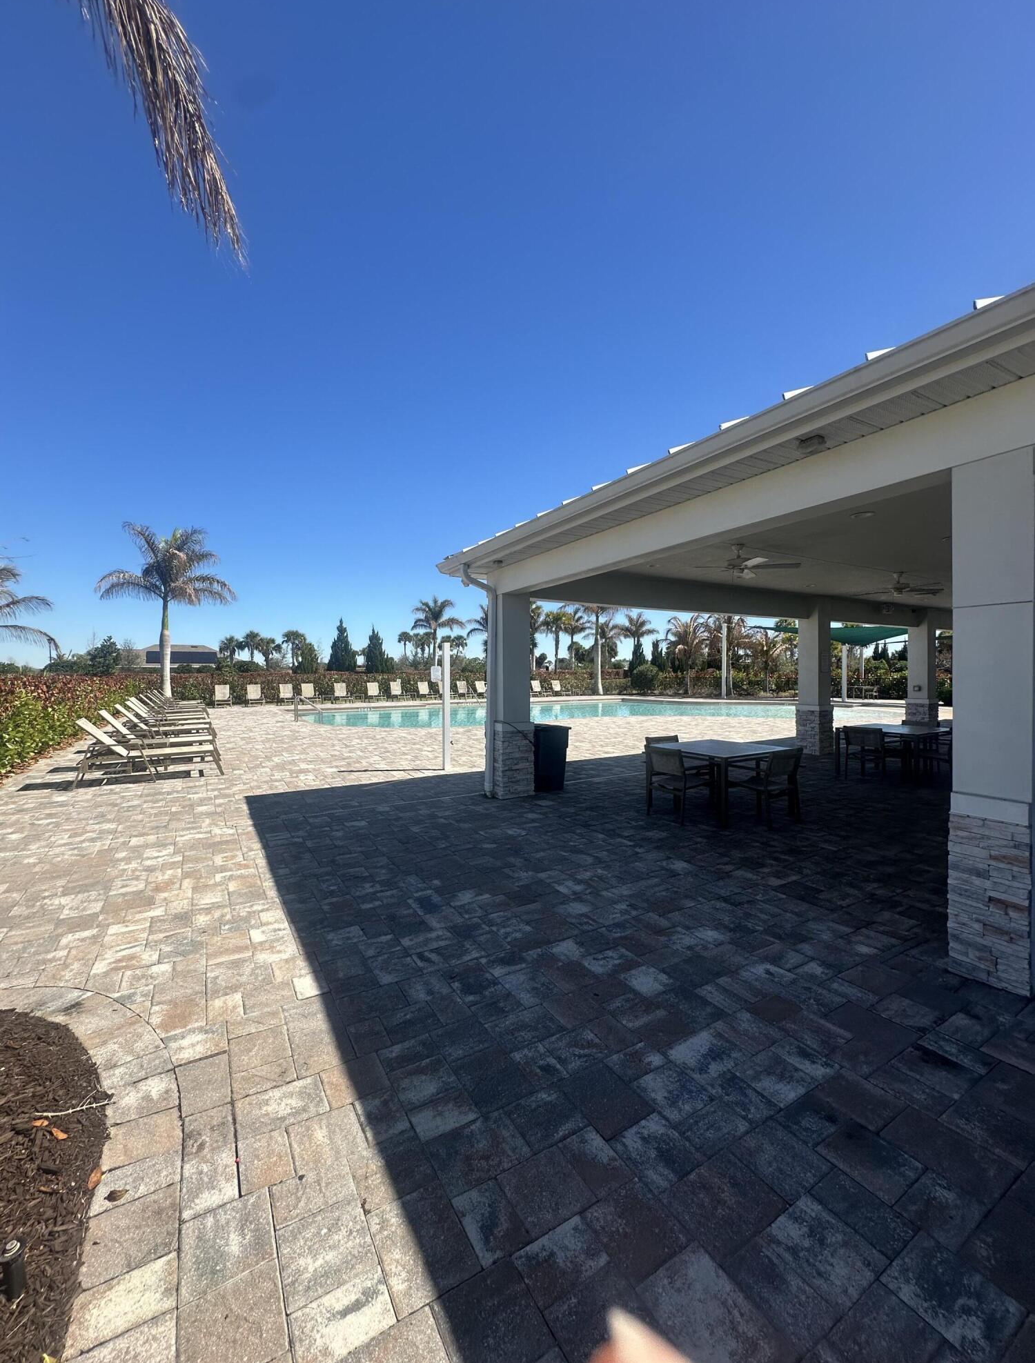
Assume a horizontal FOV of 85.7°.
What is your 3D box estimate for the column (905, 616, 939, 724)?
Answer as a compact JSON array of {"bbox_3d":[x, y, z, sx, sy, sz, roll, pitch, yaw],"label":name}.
[{"bbox_3d":[9.561,-0.105,13.213,0.490,3.050,0.490,-1,0,-30],"label":"column"}]

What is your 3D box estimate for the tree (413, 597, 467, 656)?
[{"bbox_3d":[-8.116,-3.745,57.034,5.500,9.796,5.500,0,0,0],"label":"tree"}]

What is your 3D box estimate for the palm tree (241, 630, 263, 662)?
[{"bbox_3d":[-33.170,-2.599,70.027,2.800,7.648,2.800,0,0,0],"label":"palm tree"}]

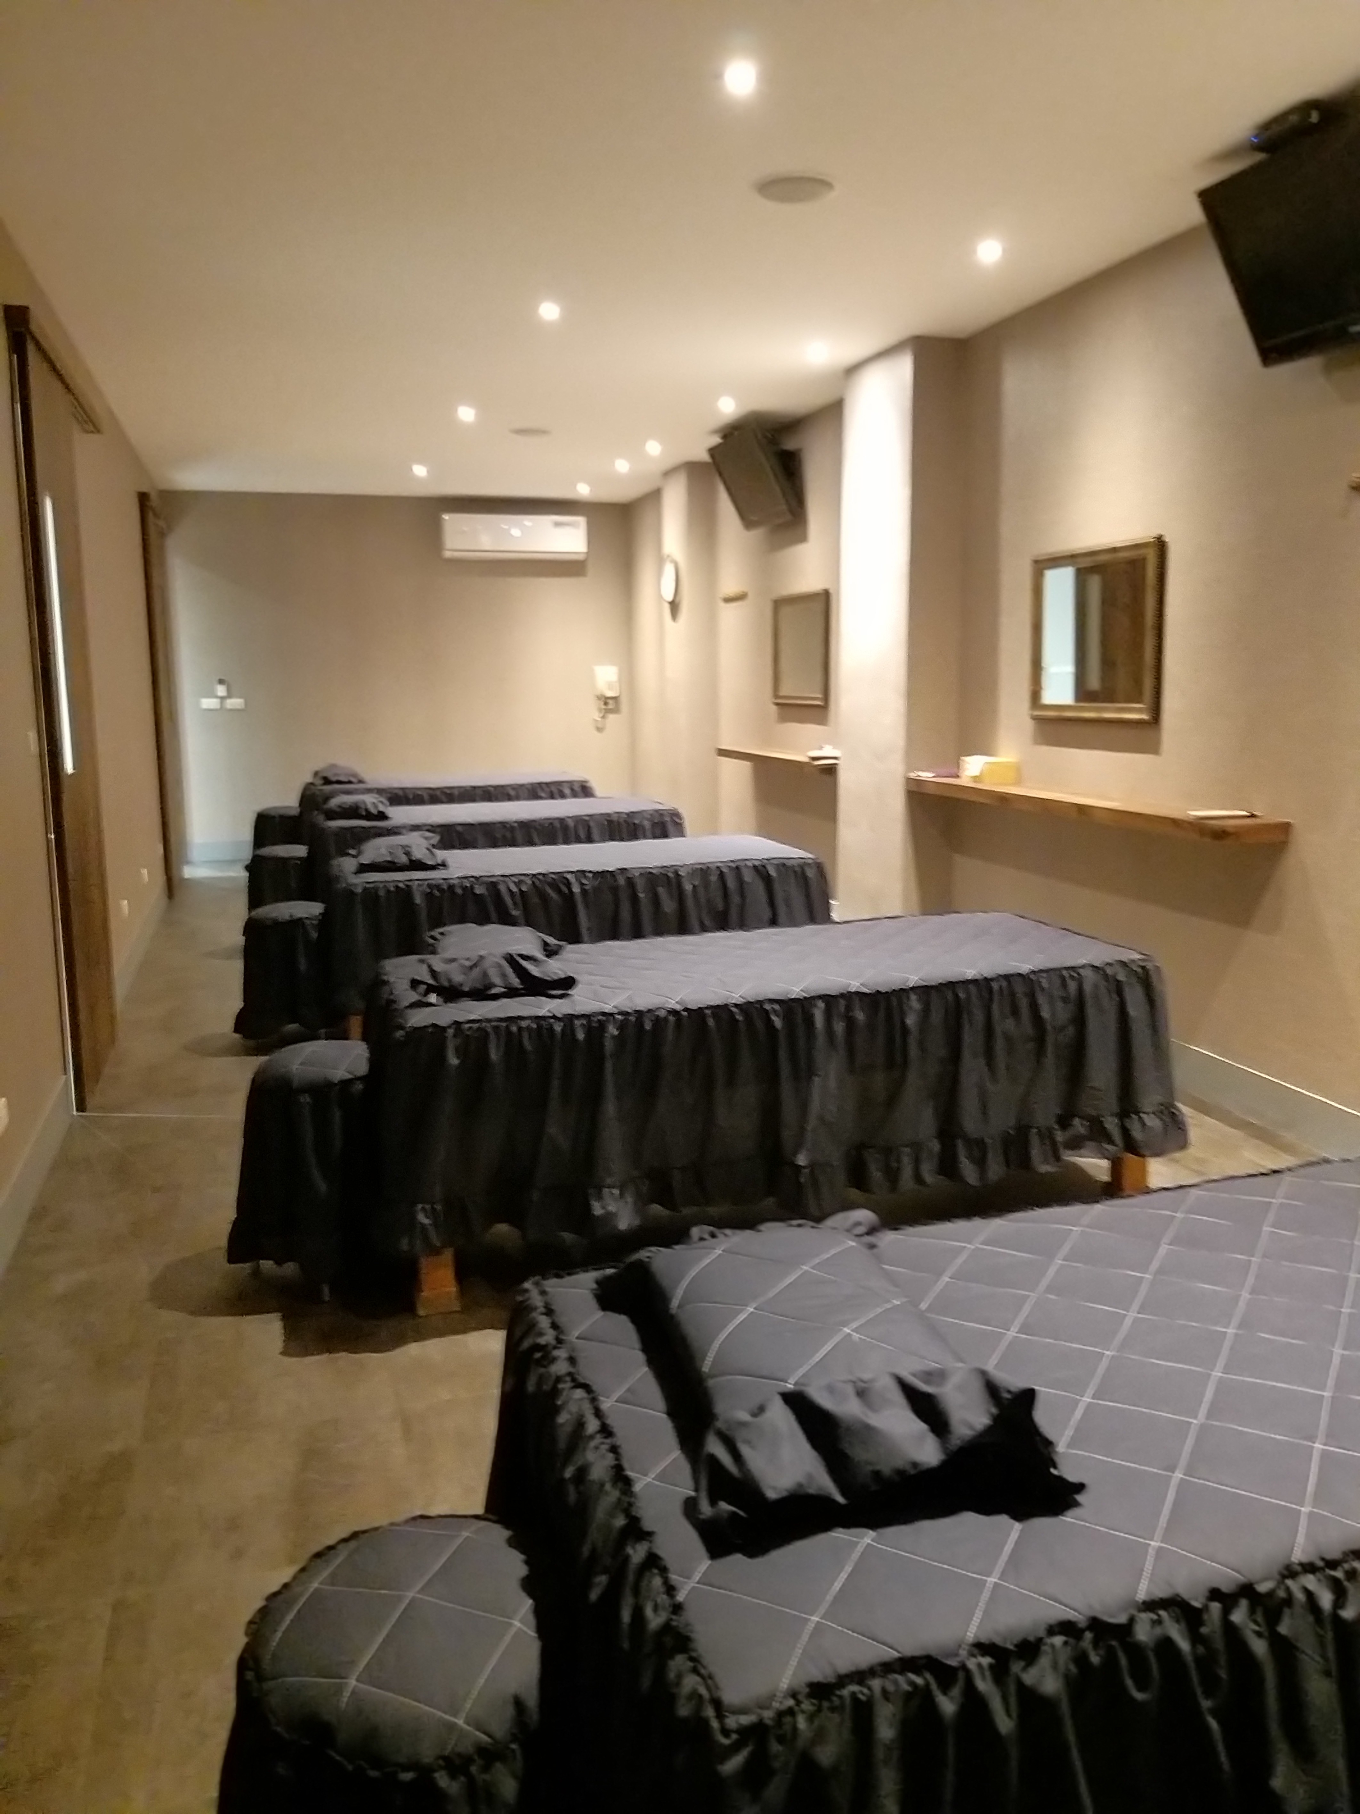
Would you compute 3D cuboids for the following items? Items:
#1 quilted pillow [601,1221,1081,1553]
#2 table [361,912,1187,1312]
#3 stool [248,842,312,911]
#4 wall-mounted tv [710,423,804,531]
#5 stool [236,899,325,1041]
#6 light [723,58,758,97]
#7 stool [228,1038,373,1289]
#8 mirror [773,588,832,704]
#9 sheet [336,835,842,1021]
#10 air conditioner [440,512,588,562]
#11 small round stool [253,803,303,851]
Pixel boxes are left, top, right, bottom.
[{"bbox_3d":[0.122,0.413,1.319,0.325,0.105,0.465,-3,10,-15],"label":"quilted pillow"},{"bbox_3d":[0.194,0.367,3.337,1.834,0.500,0.766,-4,10,-16],"label":"table"},{"bbox_3d":[-1.902,-0.076,6.661,0.369,0.455,0.369,-4,10,-16],"label":"stool"},{"bbox_3d":[0.400,-2.232,7.097,0.080,0.475,0.690,-32,17,-10],"label":"wall-mounted tv"},{"bbox_3d":[-1.389,0.220,4.899,0.369,0.455,0.369,-4,10,-16],"label":"stool"},{"bbox_3d":[0.131,-1.806,2.965,0.080,0.045,0.080,-1,10,0],"label":"light"},{"bbox_3d":[-0.780,0.541,2.978,0.369,0.455,0.369,-4,10,-16],"label":"stool"},{"bbox_3d":[0.620,-1.331,7.058,0.039,0.569,0.754,-4,10,-16],"label":"mirror"},{"bbox_3d":[-0.396,0.054,5.205,1.834,0.500,0.766,-4,10,-16],"label":"sheet"},{"bbox_3d":[-1.228,-2.728,10.079,1.050,0.315,0.220,-3,10,-16],"label":"air conditioner"},{"bbox_3d":[-2.517,-0.384,8.788,0.400,0.485,0.400,-3,10,-16],"label":"small round stool"}]

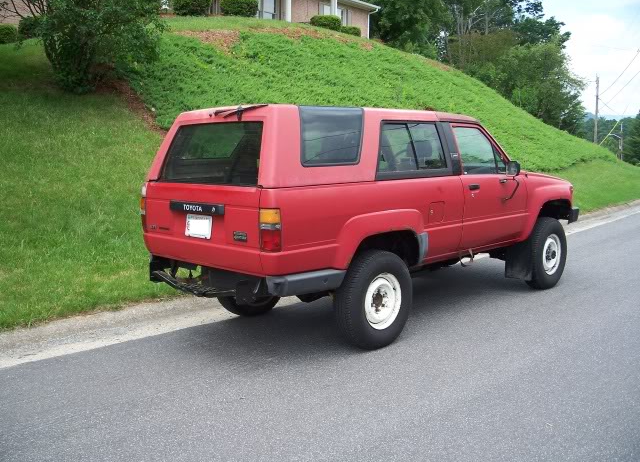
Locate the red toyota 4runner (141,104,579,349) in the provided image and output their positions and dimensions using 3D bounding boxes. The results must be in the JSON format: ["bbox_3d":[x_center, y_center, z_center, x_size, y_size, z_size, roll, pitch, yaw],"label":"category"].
[{"bbox_3d":[0.696,-0.190,6.329,1.720,1.770,4.420,6,10,44],"label":"red toyota 4runner"}]

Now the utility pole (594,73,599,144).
[{"bbox_3d":[31.480,-13.397,78.000,0.300,9.200,0.300,-1,7,0],"label":"utility pole"}]

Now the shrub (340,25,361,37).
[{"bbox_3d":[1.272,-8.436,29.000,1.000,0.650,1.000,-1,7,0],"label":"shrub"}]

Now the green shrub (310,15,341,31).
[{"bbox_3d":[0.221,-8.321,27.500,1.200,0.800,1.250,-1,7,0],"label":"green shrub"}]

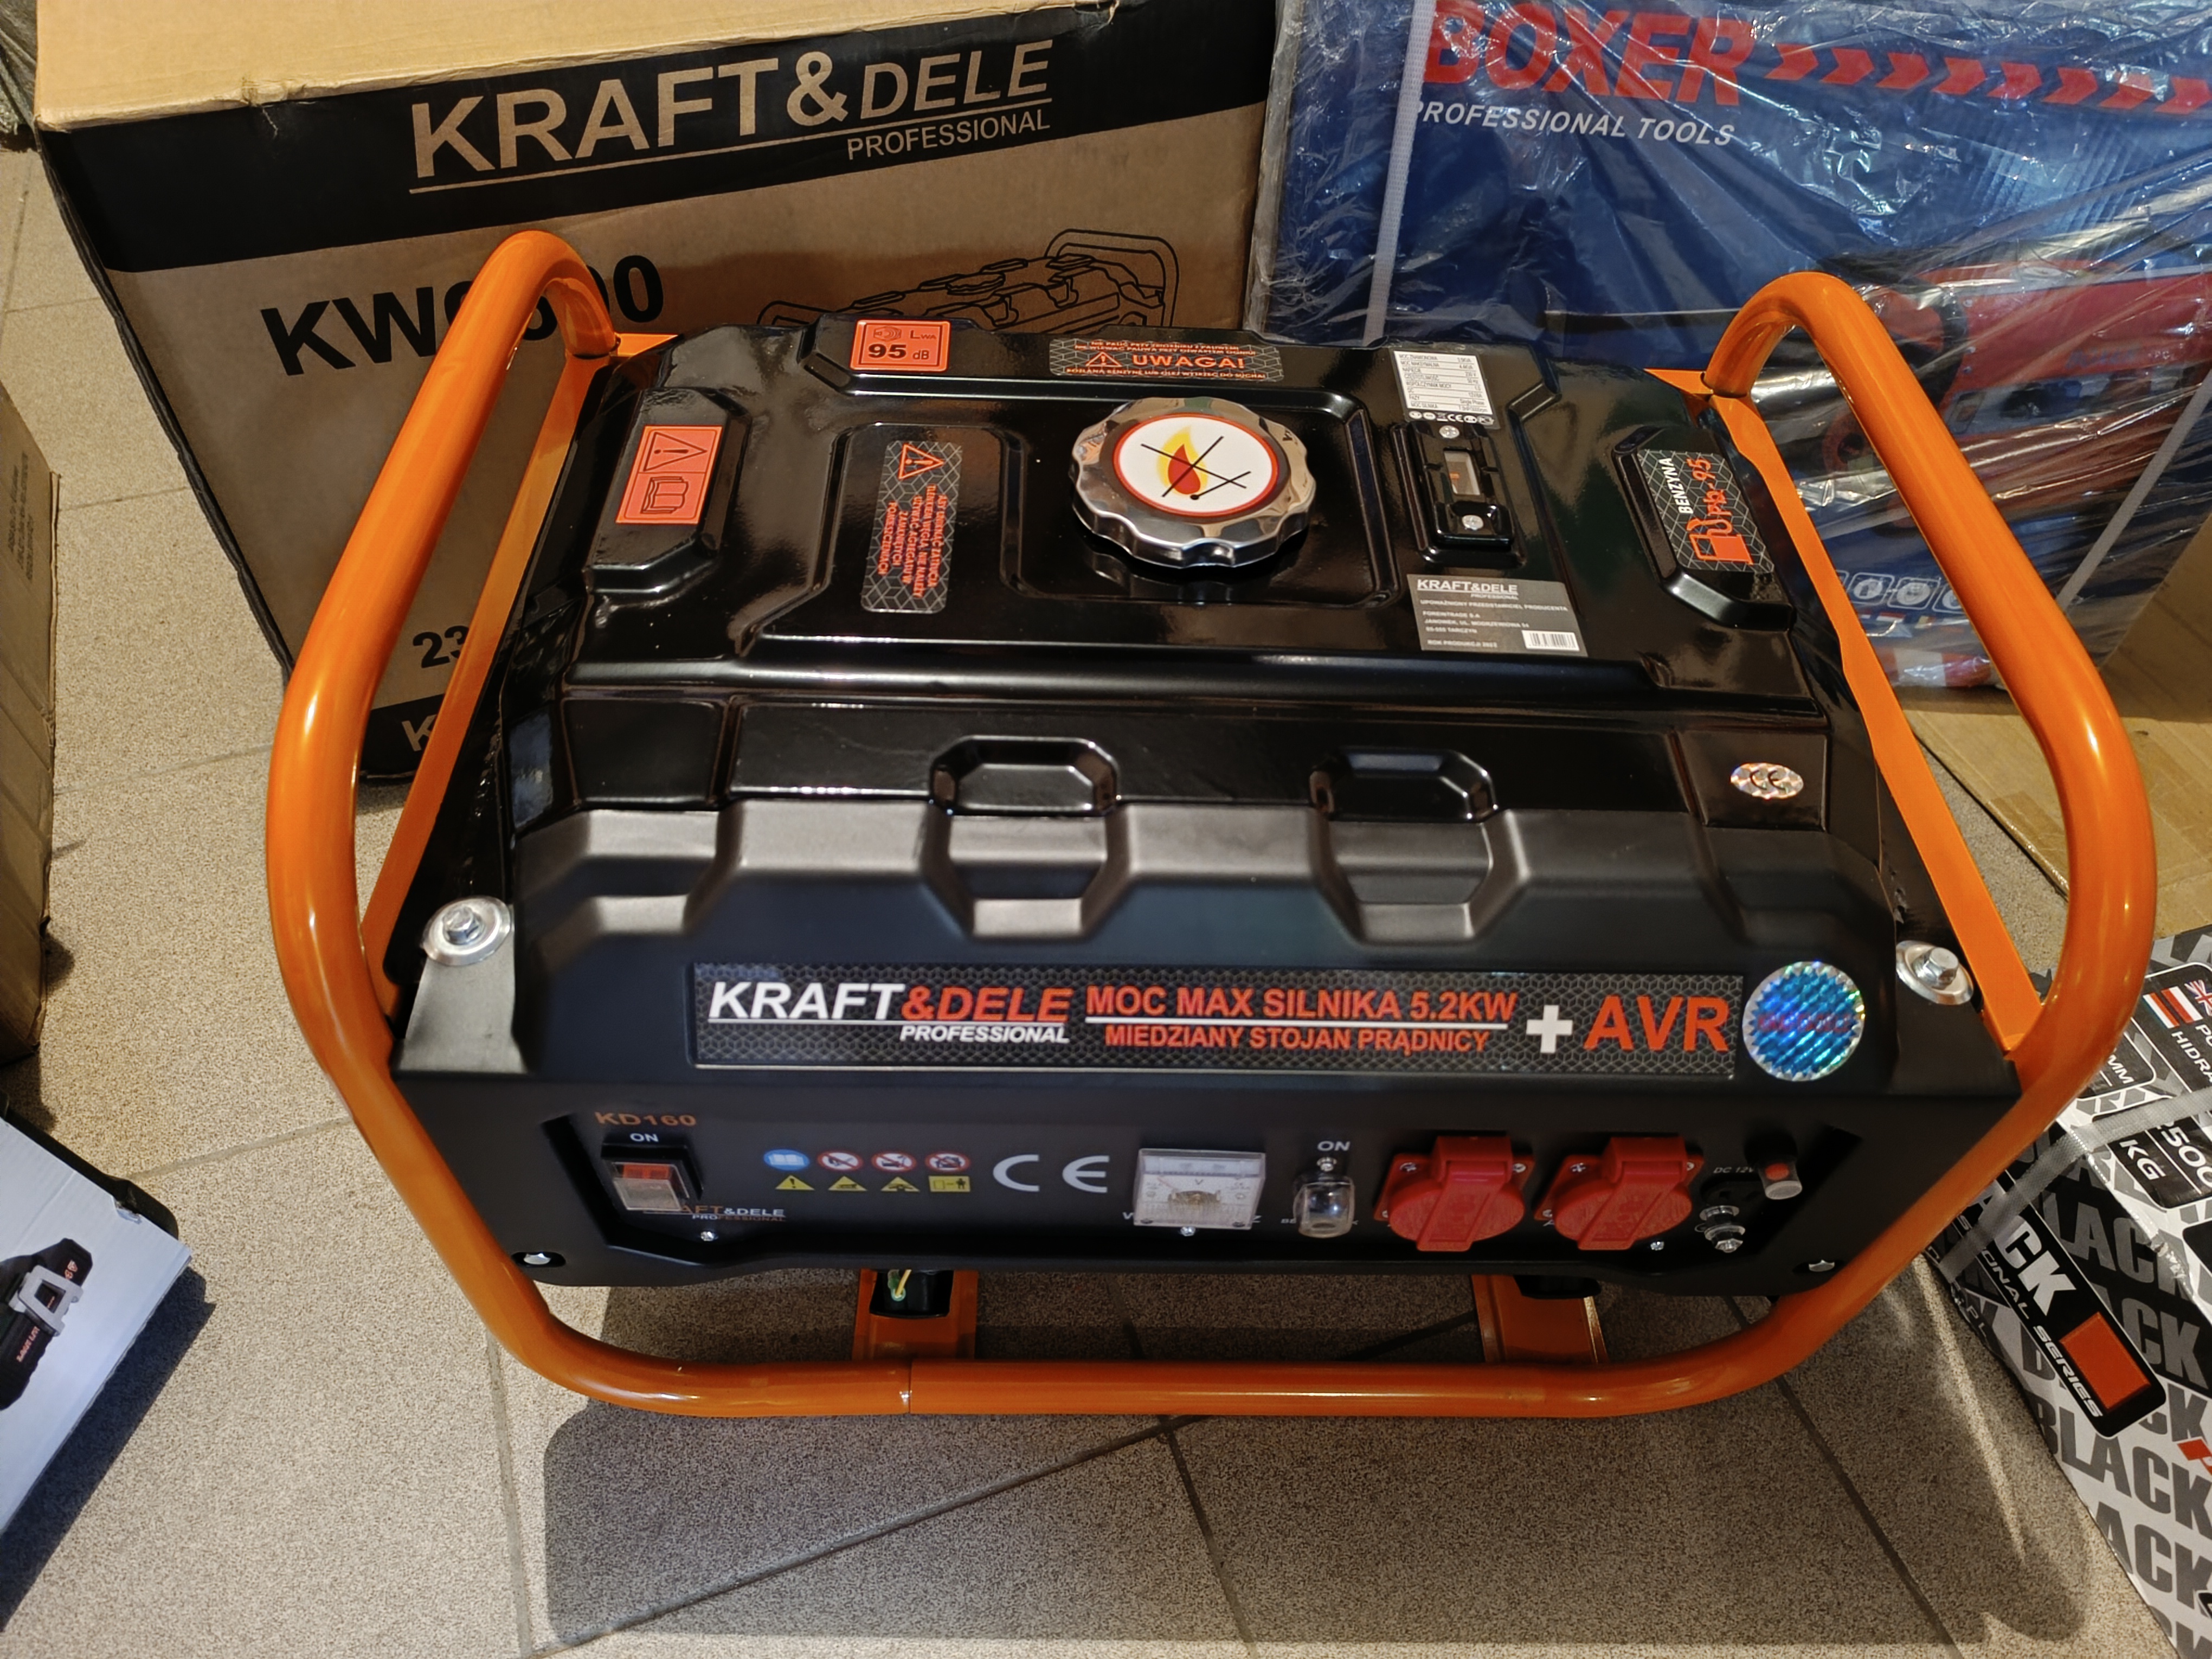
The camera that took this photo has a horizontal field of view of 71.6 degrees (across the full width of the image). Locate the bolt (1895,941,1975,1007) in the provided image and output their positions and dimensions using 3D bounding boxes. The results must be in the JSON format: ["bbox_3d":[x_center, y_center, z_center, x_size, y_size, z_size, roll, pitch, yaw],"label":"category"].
[{"bbox_3d":[0.285,0.046,0.523,0.026,0.011,0.026,1,50,-3],"label":"bolt"}]

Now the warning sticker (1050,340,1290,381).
[{"bbox_3d":[0.027,-0.204,0.669,0.101,0.001,0.027,1,50,-3],"label":"warning sticker"}]

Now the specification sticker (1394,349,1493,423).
[{"bbox_3d":[0.147,-0.192,0.667,0.038,0.001,0.052,1,50,-3],"label":"specification sticker"}]

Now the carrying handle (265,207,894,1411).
[{"bbox_3d":[-0.175,-0.011,0.701,0.178,0.412,0.419,1,50,-3],"label":"carrying handle"}]

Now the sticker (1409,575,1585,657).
[{"bbox_3d":[0.146,-0.080,0.573,0.061,0.001,0.041,1,50,-3],"label":"sticker"}]

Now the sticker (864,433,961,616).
[{"bbox_3d":[-0.073,-0.118,0.589,0.030,0.001,0.101,1,50,-3],"label":"sticker"}]

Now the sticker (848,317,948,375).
[{"bbox_3d":[-0.088,-0.210,0.665,0.040,0.001,0.039,1,50,-3],"label":"sticker"}]

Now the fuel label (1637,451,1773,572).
[{"bbox_3d":[0.241,-0.130,0.621,0.038,0.001,0.076,1,50,-3],"label":"fuel label"}]

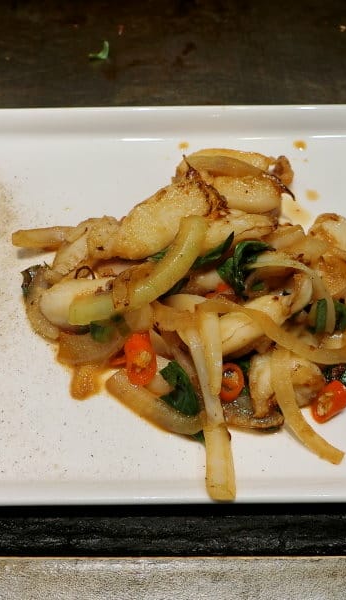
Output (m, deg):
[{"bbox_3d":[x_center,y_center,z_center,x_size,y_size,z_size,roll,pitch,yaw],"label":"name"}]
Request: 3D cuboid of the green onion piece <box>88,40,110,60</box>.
[{"bbox_3d":[-0.052,-0.175,0.405,0.015,0.006,0.013,0,60,0],"label":"green onion piece"}]

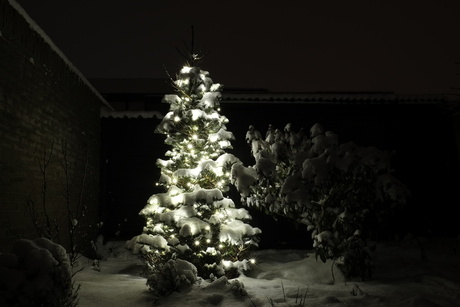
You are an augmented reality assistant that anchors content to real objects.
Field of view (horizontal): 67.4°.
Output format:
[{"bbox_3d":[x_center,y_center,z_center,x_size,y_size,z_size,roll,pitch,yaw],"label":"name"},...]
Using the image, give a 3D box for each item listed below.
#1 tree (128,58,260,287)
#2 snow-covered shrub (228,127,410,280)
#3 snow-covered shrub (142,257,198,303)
[{"bbox_3d":[-0.330,0.074,3.220,1.200,1.980,1.150,0,-8,0],"label":"tree"},{"bbox_3d":[0.740,0.382,2.925,1.420,1.250,1.150,0,-8,0],"label":"snow-covered shrub"},{"bbox_3d":[-0.385,0.775,2.214,0.360,0.275,0.320,0,-8,0],"label":"snow-covered shrub"}]

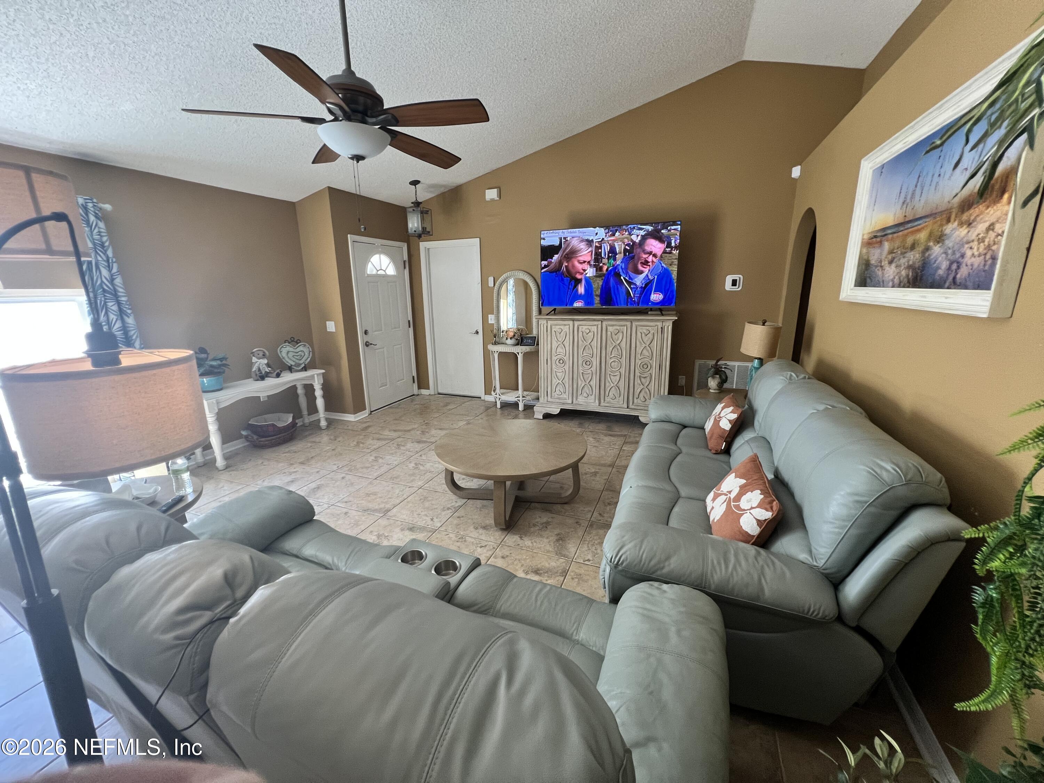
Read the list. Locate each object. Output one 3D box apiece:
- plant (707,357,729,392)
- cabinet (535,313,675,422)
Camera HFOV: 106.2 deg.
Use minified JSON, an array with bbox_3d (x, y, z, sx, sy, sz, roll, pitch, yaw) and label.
[{"bbox_3d":[1.749,-0.147,3.483,0.180,0.300,0.190,4,14,22],"label":"plant"},{"bbox_3d":[0.916,-0.244,4.411,1.475,1.182,0.460,5,15,21],"label":"cabinet"}]

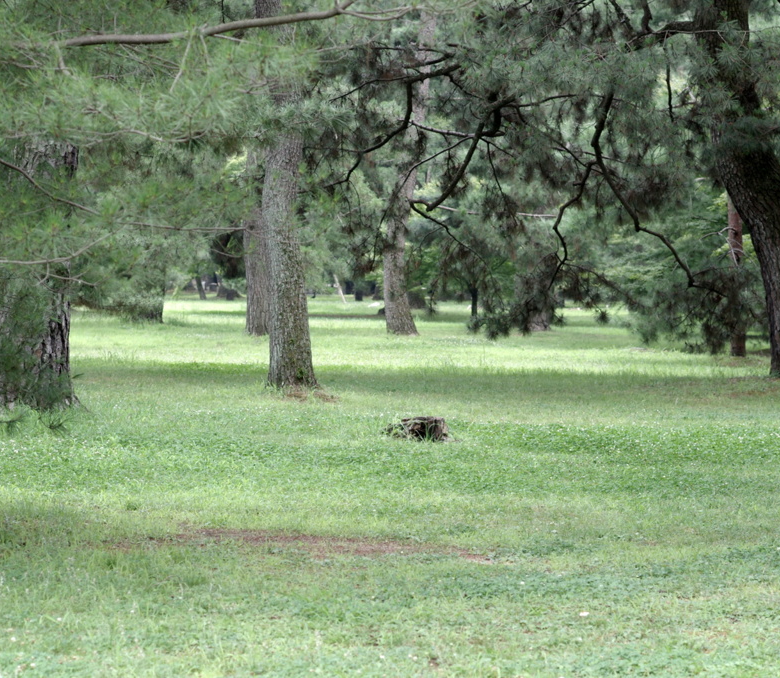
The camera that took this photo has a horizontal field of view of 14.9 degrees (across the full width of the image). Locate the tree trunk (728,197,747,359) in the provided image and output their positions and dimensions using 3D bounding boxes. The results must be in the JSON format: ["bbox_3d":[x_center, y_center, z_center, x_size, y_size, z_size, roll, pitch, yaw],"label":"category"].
[{"bbox_3d":[5.930,-1.035,51.000,0.310,2.738,0.290,0,1,0],"label":"tree trunk"}]

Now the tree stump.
[{"bbox_3d":[0.250,0.814,27.100,0.580,0.220,0.500,0,1,0],"label":"tree stump"}]

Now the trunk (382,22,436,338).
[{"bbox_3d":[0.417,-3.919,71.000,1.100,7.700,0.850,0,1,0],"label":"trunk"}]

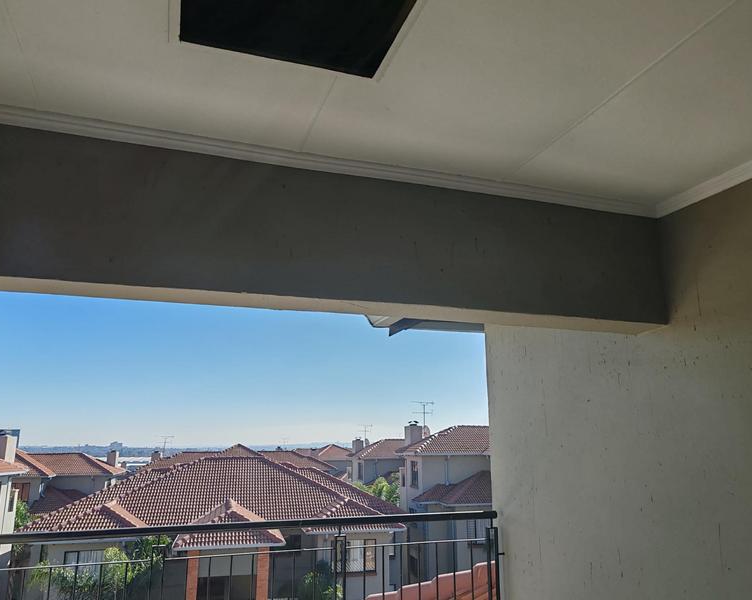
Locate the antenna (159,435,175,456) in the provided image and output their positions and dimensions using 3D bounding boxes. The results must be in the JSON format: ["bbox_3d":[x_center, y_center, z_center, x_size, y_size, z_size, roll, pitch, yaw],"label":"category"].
[{"bbox_3d":[-20.576,14.353,61.343,1.500,2.110,0.500,5,-14,-19],"label":"antenna"}]

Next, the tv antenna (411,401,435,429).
[{"bbox_3d":[3.250,8.056,43.617,1.650,1.960,0.500,5,-14,-19],"label":"tv antenna"}]

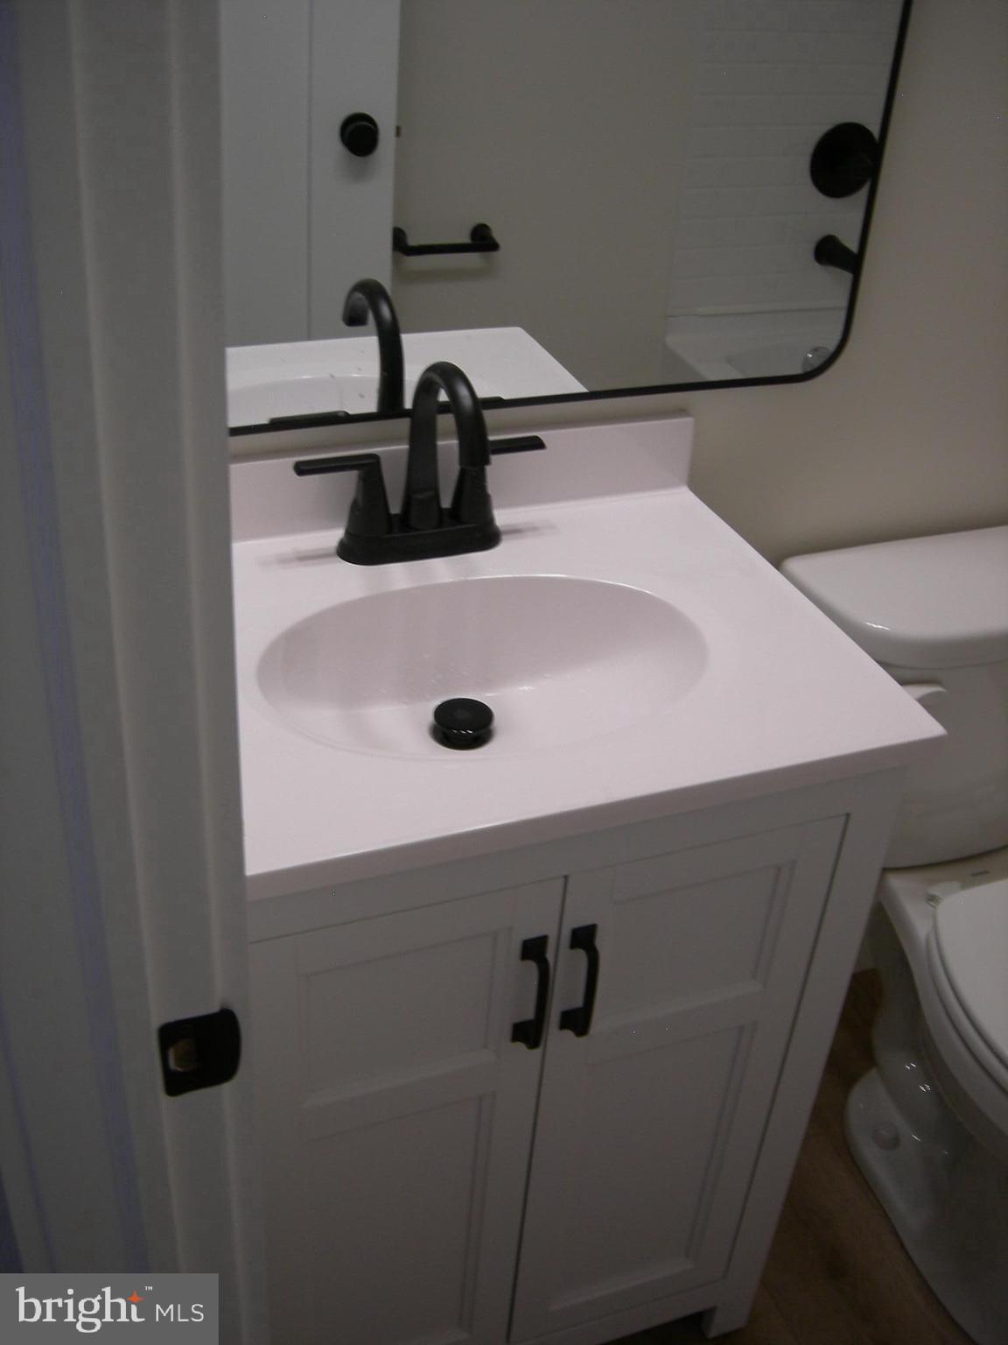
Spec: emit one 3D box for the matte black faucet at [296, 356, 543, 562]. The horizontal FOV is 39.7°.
[{"bbox_3d":[-0.052,-0.174,1.217,0.240,0.202,0.170,-9,36,-20],"label":"matte black faucet"}]

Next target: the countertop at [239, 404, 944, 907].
[{"bbox_3d":[-0.020,-0.052,1.175,0.625,0.104,0.471,-9,36,-20],"label":"countertop"}]

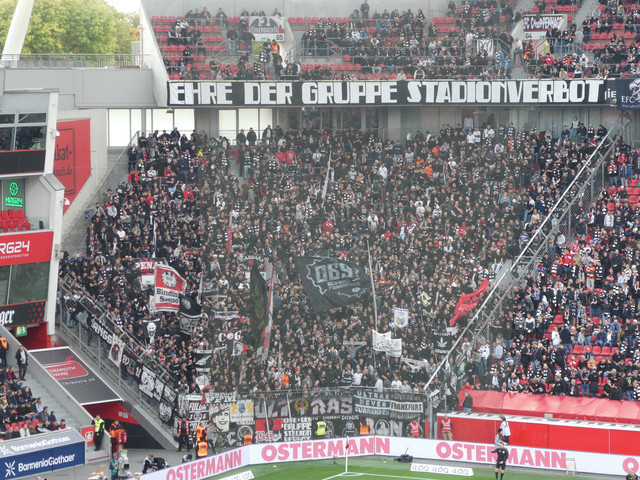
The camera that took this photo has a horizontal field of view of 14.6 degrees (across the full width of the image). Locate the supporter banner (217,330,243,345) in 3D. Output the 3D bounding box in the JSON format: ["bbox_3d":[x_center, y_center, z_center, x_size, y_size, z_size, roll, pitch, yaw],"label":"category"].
[{"bbox_3d":[-4.634,4.992,127.800,1.330,0.650,0.080,-1,4,-17],"label":"supporter banner"}]

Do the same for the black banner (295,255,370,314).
[{"bbox_3d":[0.623,2.218,124.387,3.800,2.750,0.350,0,4,-6],"label":"black banner"}]

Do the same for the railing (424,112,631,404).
[{"bbox_3d":[11.613,0.390,135.125,1.000,14.000,27.500,2,5,28],"label":"railing"}]

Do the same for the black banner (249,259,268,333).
[{"bbox_3d":[-3.029,2.782,122.919,1.000,3.500,0.350,-1,4,-17],"label":"black banner"}]

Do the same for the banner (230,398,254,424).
[{"bbox_3d":[-3.738,8.273,120.400,1.220,1.150,0.080,-1,4,-18],"label":"banner"}]

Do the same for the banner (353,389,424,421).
[{"bbox_3d":[3.414,8.199,124.400,4.000,1.380,0.100,2,5,27],"label":"banner"}]

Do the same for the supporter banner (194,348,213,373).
[{"bbox_3d":[-5.792,5.991,124.100,0.920,1.150,0.100,-1,4,-15],"label":"supporter banner"}]

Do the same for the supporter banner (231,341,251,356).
[{"bbox_3d":[-4.039,5.512,126.800,1.050,0.800,0.080,-1,4,-12],"label":"supporter banner"}]

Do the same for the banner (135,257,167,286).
[{"bbox_3d":[-9.162,1.703,134.910,1.750,1.450,0.120,-1,4,-20],"label":"banner"}]

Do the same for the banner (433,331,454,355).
[{"bbox_3d":[6.226,5.168,125.840,1.100,1.150,0.100,1,4,12],"label":"banner"}]

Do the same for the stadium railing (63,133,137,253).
[{"bbox_3d":[-12.650,-2.668,143.200,0.120,6.600,10.400,1,4,20],"label":"stadium railing"}]

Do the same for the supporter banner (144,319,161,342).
[{"bbox_3d":[-8.509,4.608,126.800,0.860,1.200,0.080,-2,4,-22],"label":"supporter banner"}]

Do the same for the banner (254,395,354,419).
[{"bbox_3d":[-0.773,8.330,124.500,5.200,1.040,0.100,-1,4,-17],"label":"banner"}]

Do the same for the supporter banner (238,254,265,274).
[{"bbox_3d":[-3.760,1.345,137.000,1.520,1.100,0.100,-1,4,-19],"label":"supporter banner"}]

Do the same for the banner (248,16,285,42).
[{"bbox_3d":[-3.258,-12.819,152.000,2.200,1.450,0.100,-1,4,-12],"label":"banner"}]

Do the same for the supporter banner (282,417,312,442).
[{"bbox_3d":[-1.095,9.243,121.423,1.500,1.250,0.050,-1,4,-22],"label":"supporter banner"}]

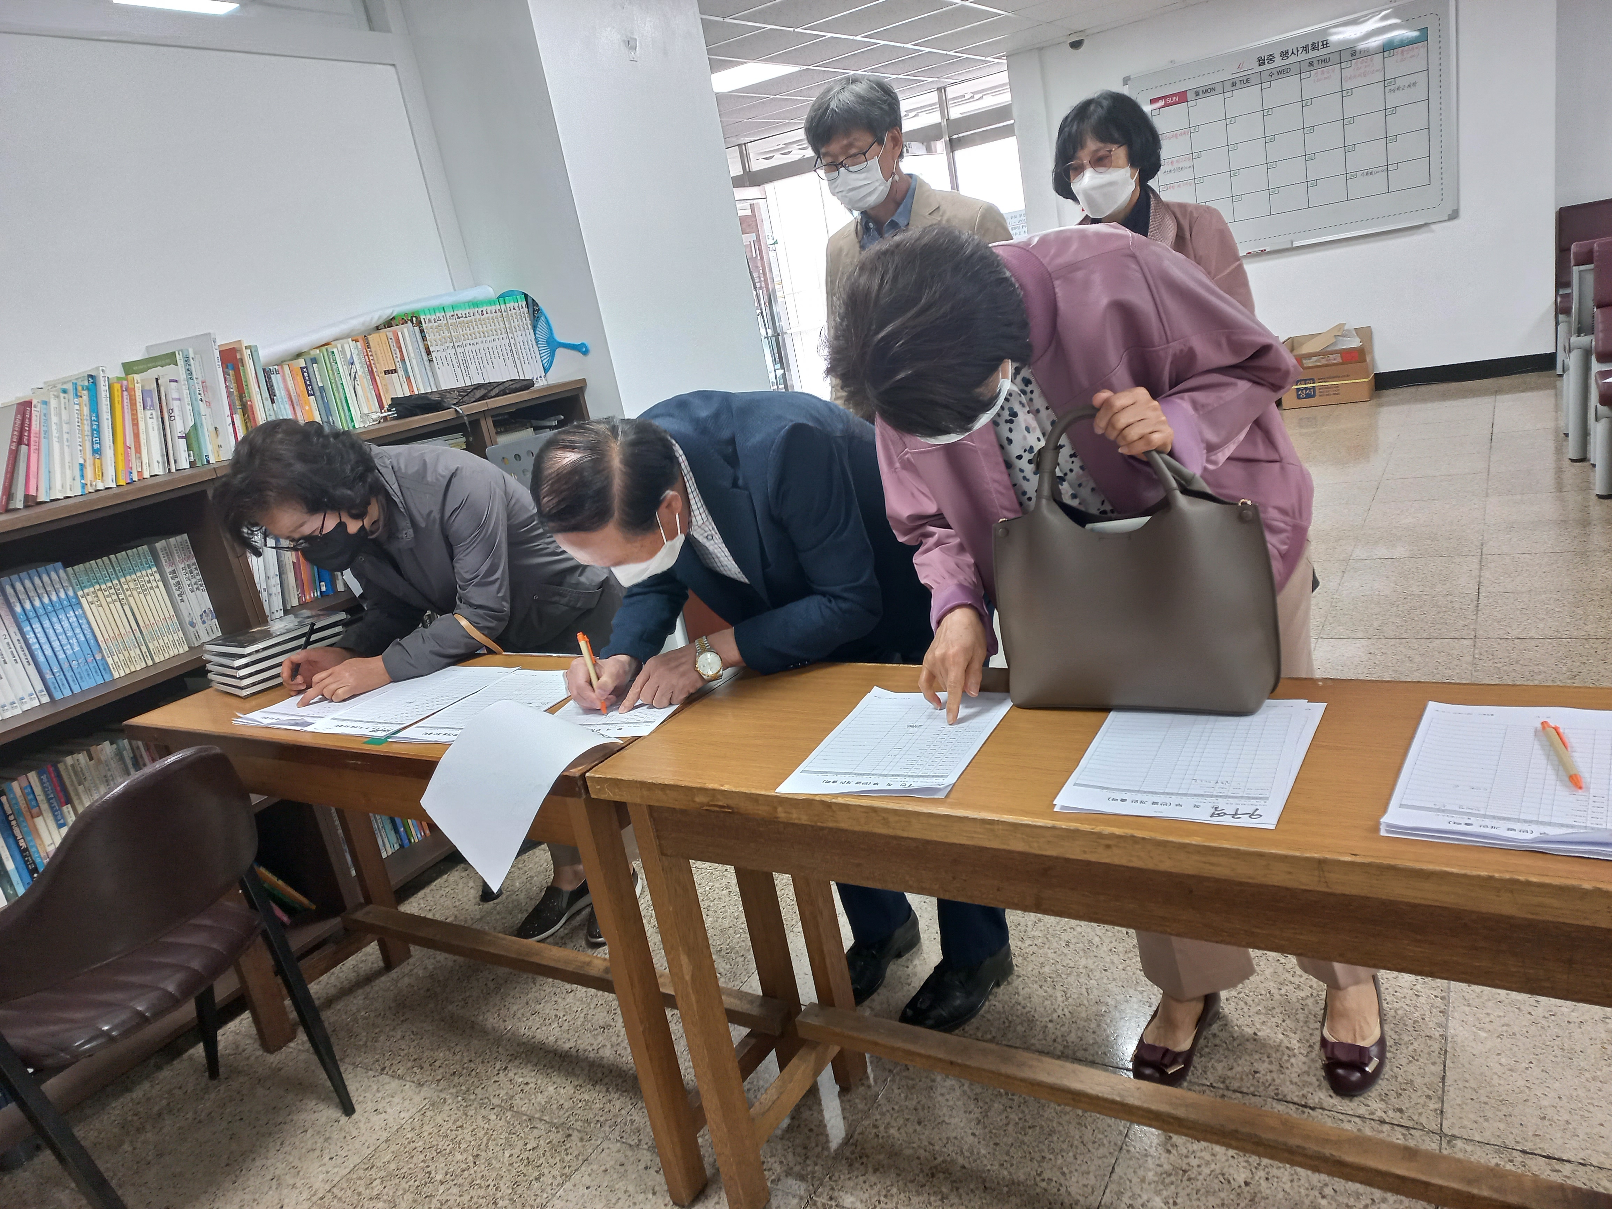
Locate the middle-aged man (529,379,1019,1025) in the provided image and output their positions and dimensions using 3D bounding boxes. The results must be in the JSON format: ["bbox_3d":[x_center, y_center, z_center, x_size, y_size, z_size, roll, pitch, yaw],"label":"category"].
[{"bbox_3d":[0.034,0.186,1.988,0.780,1.150,0.520,-22,19,-36],"label":"middle-aged man"}]

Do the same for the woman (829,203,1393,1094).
[{"bbox_3d":[0.486,0.129,1.629,0.520,1.290,0.770,4,21,43],"label":"woman"}]

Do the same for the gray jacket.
[{"bbox_3d":[-0.662,-0.116,2.322,0.510,0.430,0.600,4,21,43],"label":"gray jacket"}]

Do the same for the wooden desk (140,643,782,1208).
[{"bbox_3d":[-0.621,0.501,2.112,1.194,0.720,0.405,0,19,34],"label":"wooden desk"}]

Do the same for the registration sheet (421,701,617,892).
[{"bbox_3d":[-0.413,0.256,1.609,0.235,0.195,0.205,0,19,33],"label":"registration sheet"}]

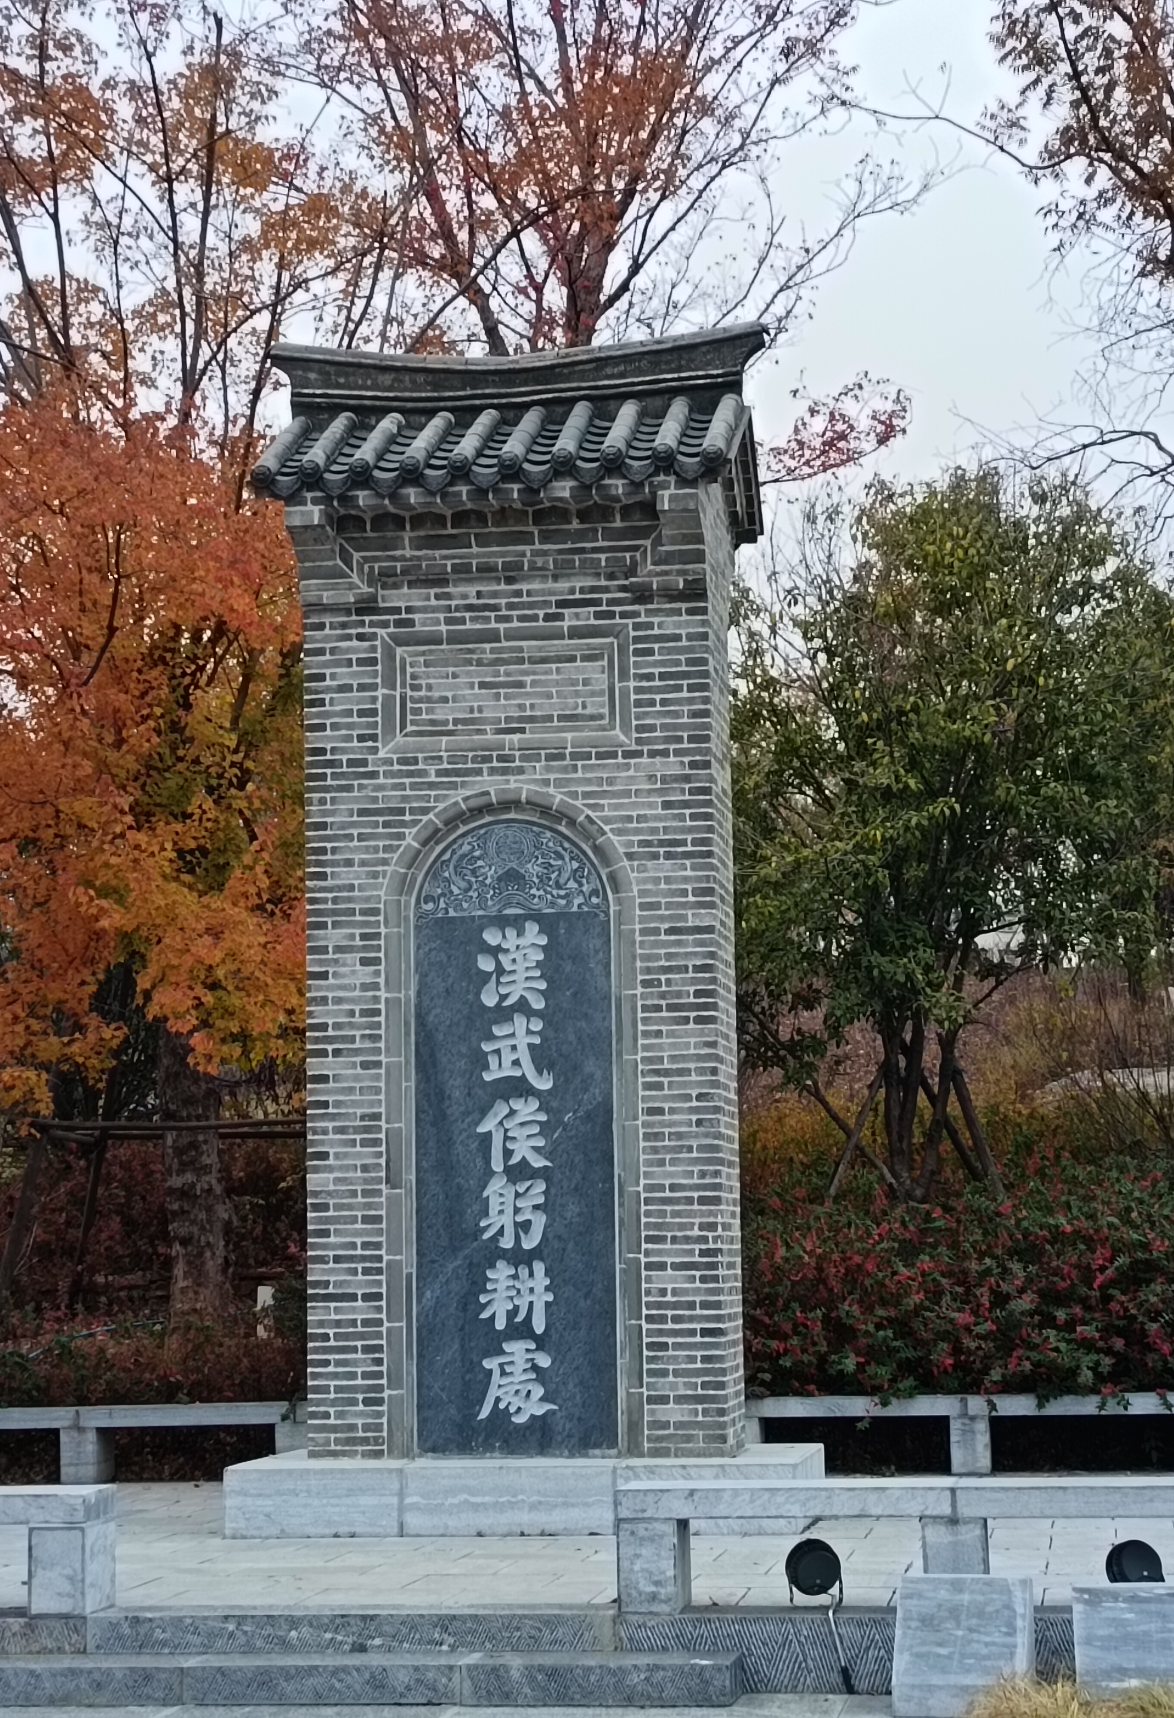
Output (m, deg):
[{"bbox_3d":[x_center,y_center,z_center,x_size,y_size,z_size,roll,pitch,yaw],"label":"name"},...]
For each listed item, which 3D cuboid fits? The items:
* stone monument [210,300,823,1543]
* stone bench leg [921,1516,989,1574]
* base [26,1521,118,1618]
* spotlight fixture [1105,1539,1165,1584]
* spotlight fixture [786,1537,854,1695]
[{"bbox_3d":[-0.284,0.271,16.789,2.690,5.960,1.690,-2,-7,8],"label":"stone monument"},{"bbox_3d":[1.348,2.560,12.301,0.220,0.342,0.380,-2,-7,8],"label":"stone bench leg"},{"bbox_3d":[-1.941,2.667,12.759,0.219,0.342,0.380,-2,-7,8],"label":"base"},{"bbox_3d":[1.987,2.585,12.206,0.195,0.250,0.210,0,-7,-9],"label":"spotlight fixture"},{"bbox_3d":[0.848,2.752,12.315,0.225,0.540,0.300,-1,-7,-3],"label":"spotlight fixture"}]

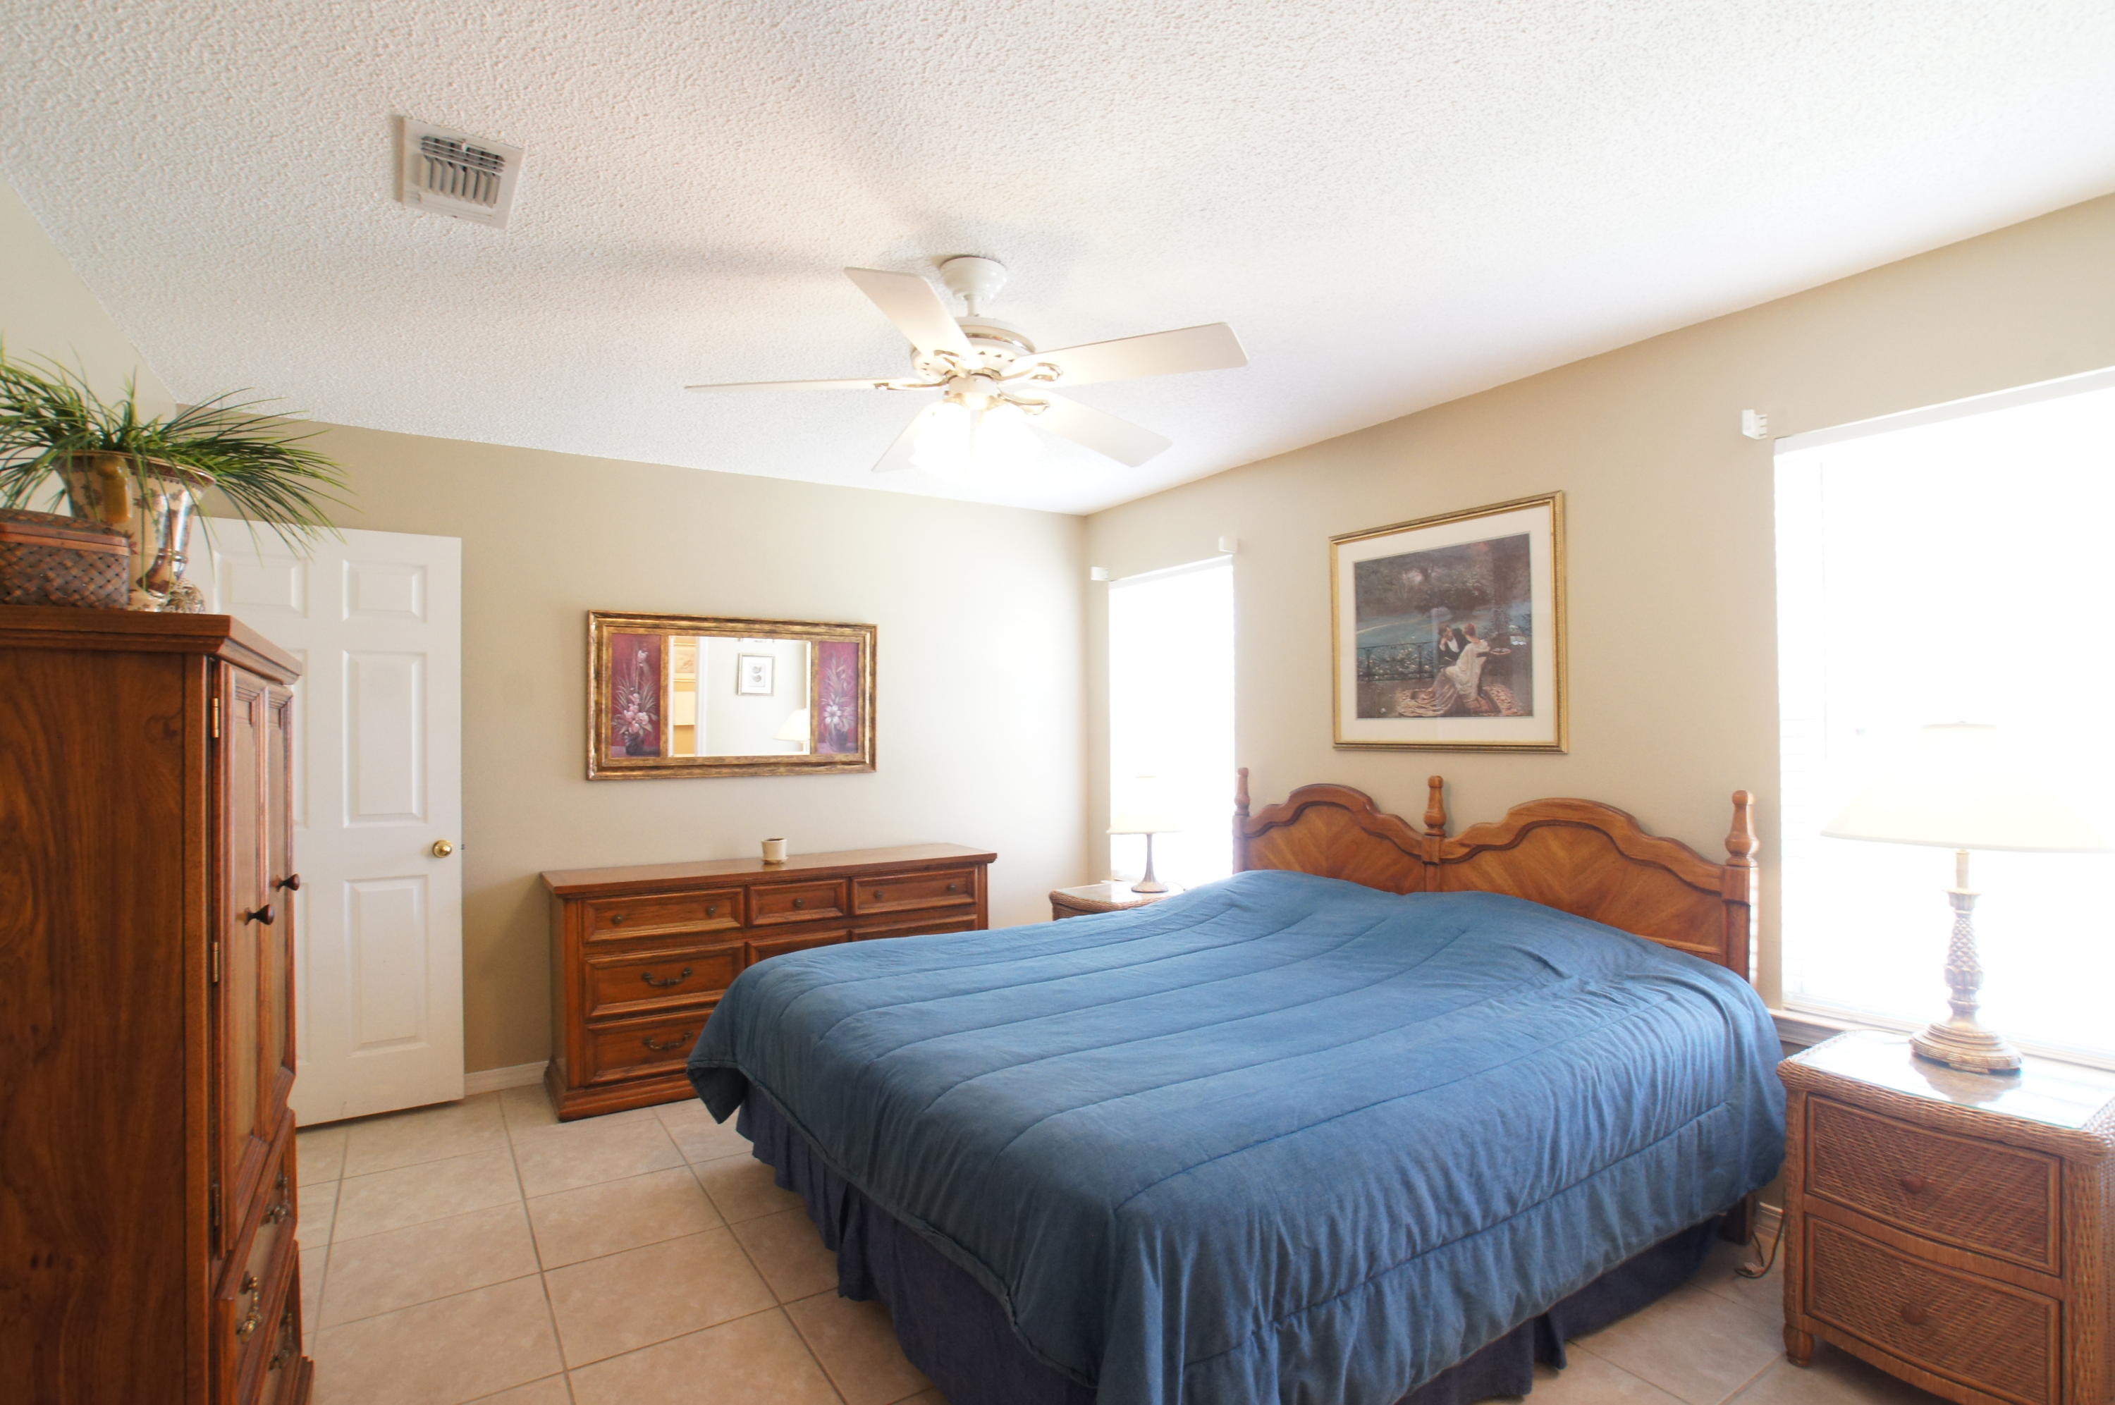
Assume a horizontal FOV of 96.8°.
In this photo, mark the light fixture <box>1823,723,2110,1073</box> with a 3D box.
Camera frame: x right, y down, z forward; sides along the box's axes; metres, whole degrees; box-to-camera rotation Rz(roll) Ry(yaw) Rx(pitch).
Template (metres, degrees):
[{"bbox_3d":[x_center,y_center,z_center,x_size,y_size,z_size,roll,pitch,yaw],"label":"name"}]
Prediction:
[{"bbox_3d":[2.110,0.441,2.200,0.490,0.766,0.490,1,-2,-34],"label":"light fixture"}]

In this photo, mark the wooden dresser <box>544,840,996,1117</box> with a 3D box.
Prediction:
[{"bbox_3d":[-1.158,1.090,4.030,1.780,0.810,0.475,1,-2,-35],"label":"wooden dresser"}]

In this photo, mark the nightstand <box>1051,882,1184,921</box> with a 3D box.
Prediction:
[{"bbox_3d":[0.301,1.198,4.285,0.480,0.615,0.540,1,-2,-34],"label":"nightstand"}]

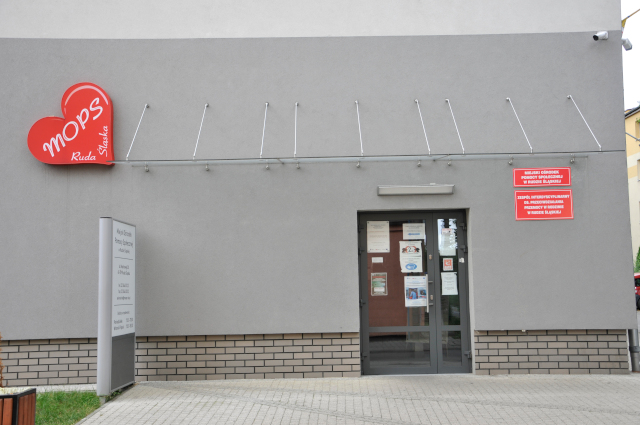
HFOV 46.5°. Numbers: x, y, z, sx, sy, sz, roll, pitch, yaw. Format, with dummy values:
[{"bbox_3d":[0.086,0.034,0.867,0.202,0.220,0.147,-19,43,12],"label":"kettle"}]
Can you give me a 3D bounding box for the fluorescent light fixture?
[{"bbox_3d":[1.245,-0.276,9.670,0.979,0.129,0.100,-1,-5,0],"label":"fluorescent light fixture"}]

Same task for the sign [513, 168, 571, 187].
[{"bbox_3d":[2.892,-0.452,9.708,0.743,0.246,0.025,-1,-5,0],"label":"sign"}]

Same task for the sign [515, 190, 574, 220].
[{"bbox_3d":[2.908,-0.095,9.677,0.747,0.387,0.025,-1,-5,0],"label":"sign"}]

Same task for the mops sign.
[{"bbox_3d":[-3.254,-1.154,9.773,1.103,1.079,0.130,-1,-5,0],"label":"mops sign"}]

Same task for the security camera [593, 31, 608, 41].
[{"bbox_3d":[3.688,-2.319,9.787,0.220,0.100,0.090,-22,6,-29],"label":"security camera"}]

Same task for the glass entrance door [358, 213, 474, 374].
[{"bbox_3d":[1.255,1.049,9.840,1.476,2.138,0.090,-1,-5,0],"label":"glass entrance door"}]

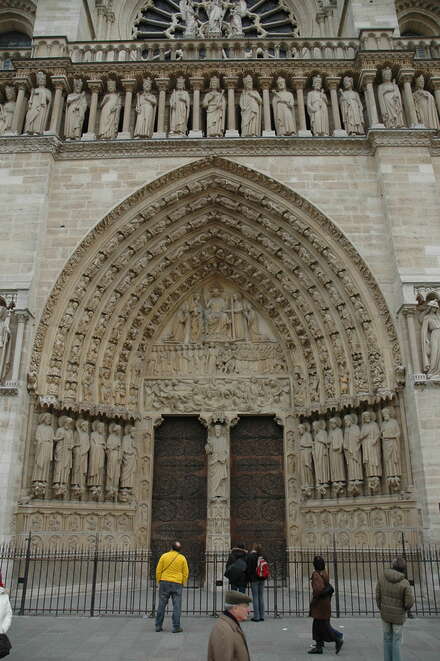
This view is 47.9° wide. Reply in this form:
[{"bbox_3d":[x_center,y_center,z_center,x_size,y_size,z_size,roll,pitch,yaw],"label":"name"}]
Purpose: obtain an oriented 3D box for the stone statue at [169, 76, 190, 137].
[{"bbox_3d":[-1.733,-9.569,21.202,0.918,3.432,0.765,0,-21,1],"label":"stone statue"}]

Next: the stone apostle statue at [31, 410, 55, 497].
[{"bbox_3d":[-6.016,4.181,16.808,0.632,2.814,0.561,12,-24,-30],"label":"stone apostle statue"}]

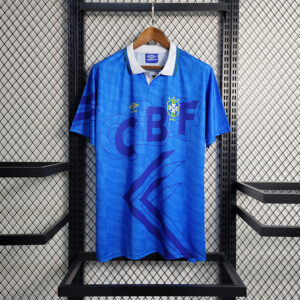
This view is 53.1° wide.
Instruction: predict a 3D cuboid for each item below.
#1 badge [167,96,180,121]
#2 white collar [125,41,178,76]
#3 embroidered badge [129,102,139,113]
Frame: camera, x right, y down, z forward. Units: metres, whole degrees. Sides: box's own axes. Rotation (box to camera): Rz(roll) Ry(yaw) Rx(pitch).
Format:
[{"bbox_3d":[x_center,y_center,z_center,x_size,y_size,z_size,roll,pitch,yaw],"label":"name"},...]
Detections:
[{"bbox_3d":[0.086,-0.148,1.080,0.049,0.086,0.006,0,-5,0],"label":"badge"},{"bbox_3d":[0.007,-0.332,1.100,0.195,0.125,0.090,0,0,0],"label":"white collar"},{"bbox_3d":[-0.057,-0.151,1.080,0.037,0.038,0.005,0,-5,0],"label":"embroidered badge"}]

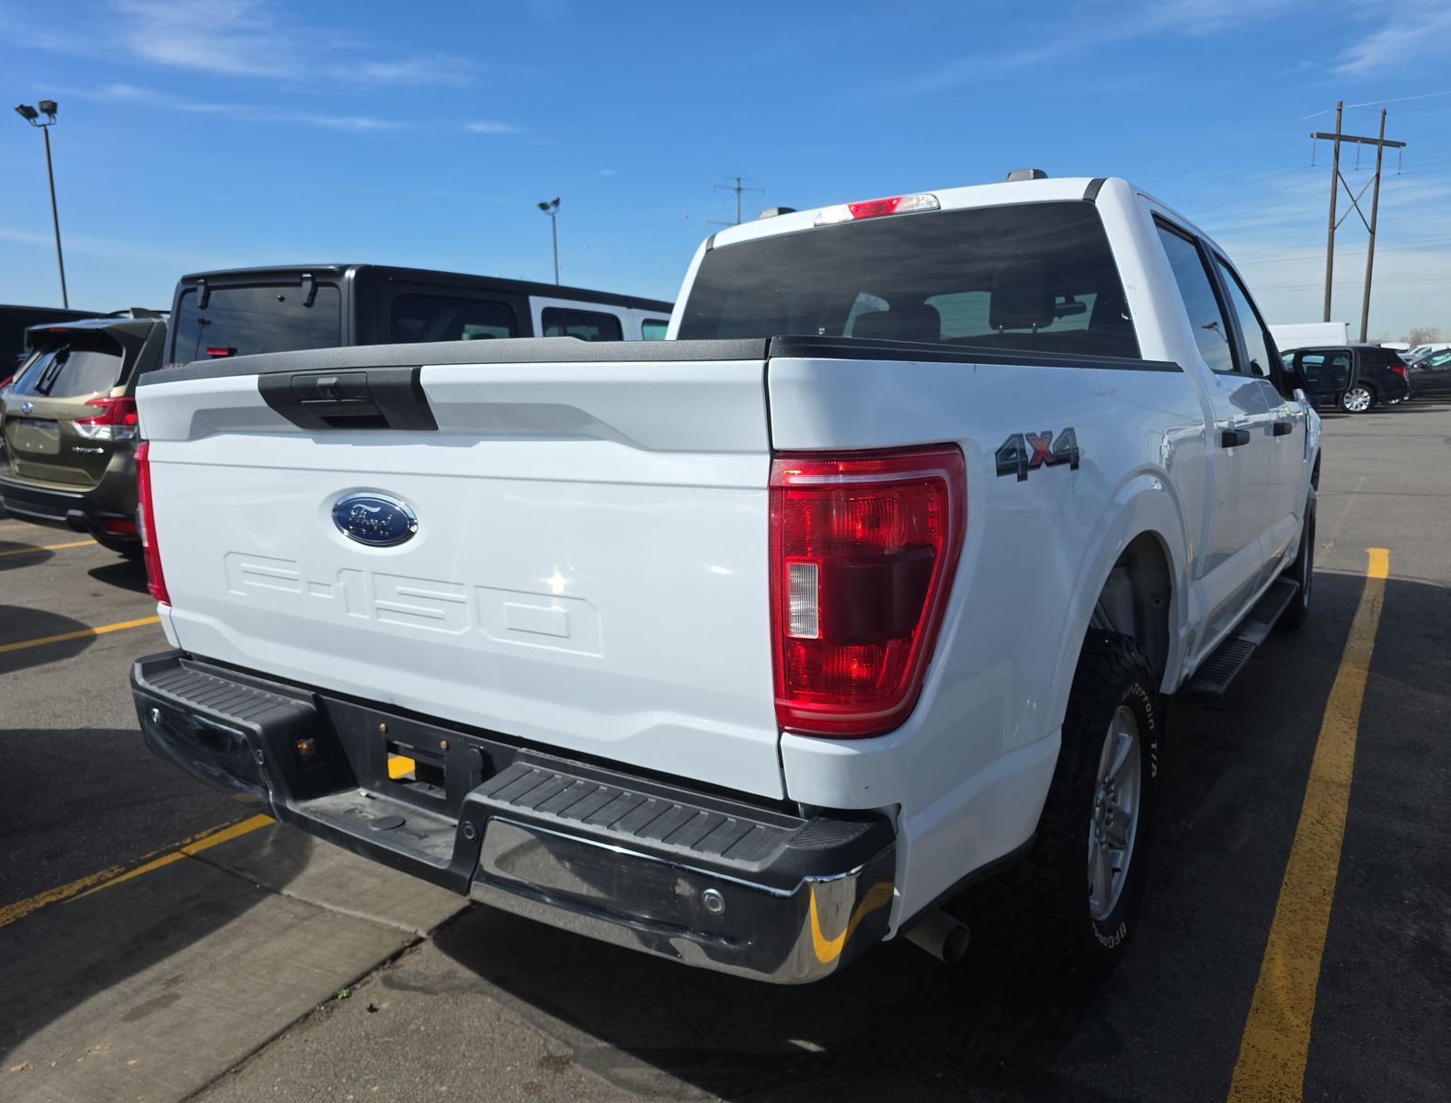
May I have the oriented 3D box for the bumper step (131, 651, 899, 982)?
[{"bbox_3d":[-0.583,0.396,1.791,1.940,0.240,0.250,5,10,35],"label":"bumper step"}]

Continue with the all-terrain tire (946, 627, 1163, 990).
[{"bbox_3d":[0.779,0.562,2.237,0.275,0.800,0.800,5,11,35],"label":"all-terrain tire"}]

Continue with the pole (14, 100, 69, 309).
[{"bbox_3d":[-18.190,-7.502,26.726,1.100,9.100,0.800,-8,12,-33],"label":"pole"}]

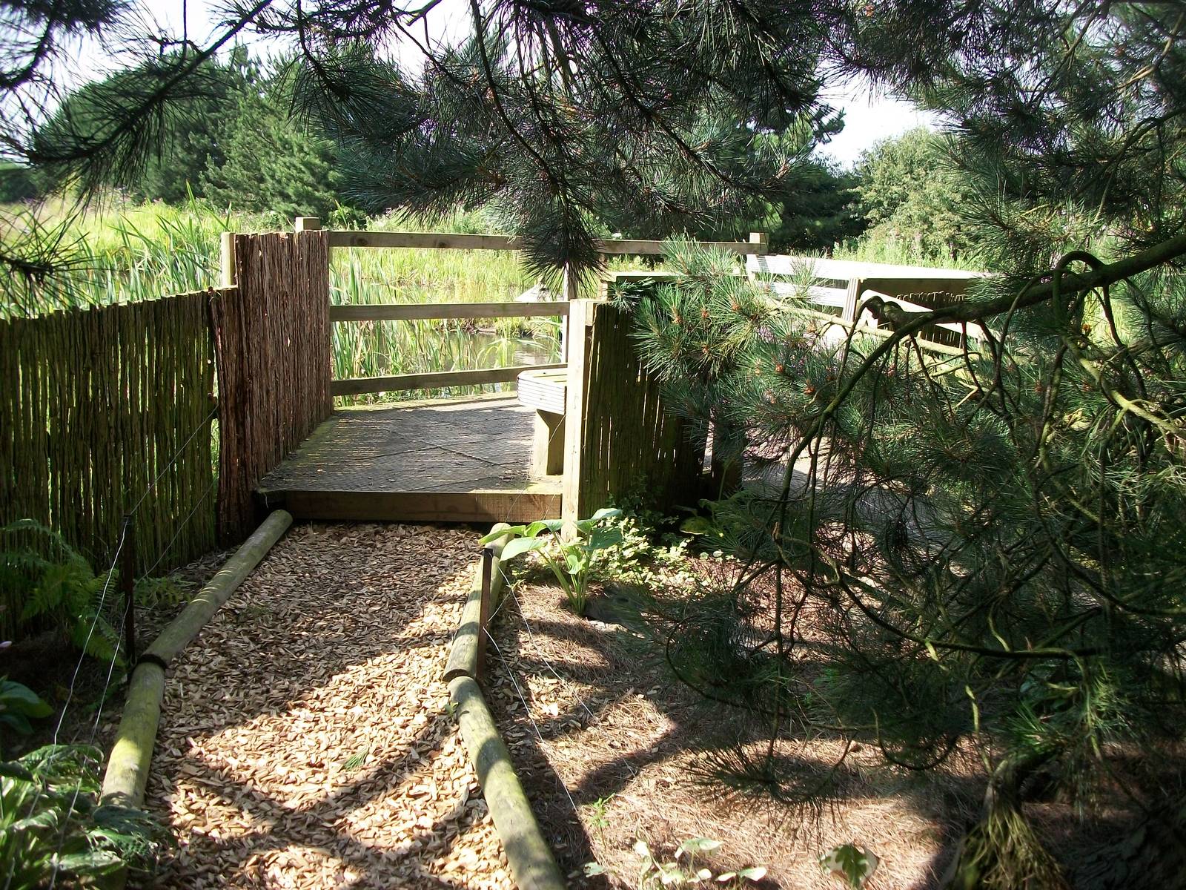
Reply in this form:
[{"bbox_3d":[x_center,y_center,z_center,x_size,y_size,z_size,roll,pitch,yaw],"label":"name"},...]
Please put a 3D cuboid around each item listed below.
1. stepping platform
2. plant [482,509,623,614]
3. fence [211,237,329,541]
[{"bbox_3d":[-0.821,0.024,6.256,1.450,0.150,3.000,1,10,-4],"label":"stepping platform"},{"bbox_3d":[-0.134,0.382,3.849,0.480,0.320,0.420,1,10,0],"label":"plant"},{"bbox_3d":[-1.590,-0.441,5.637,0.180,1.260,2.450,1,10,-4],"label":"fence"}]

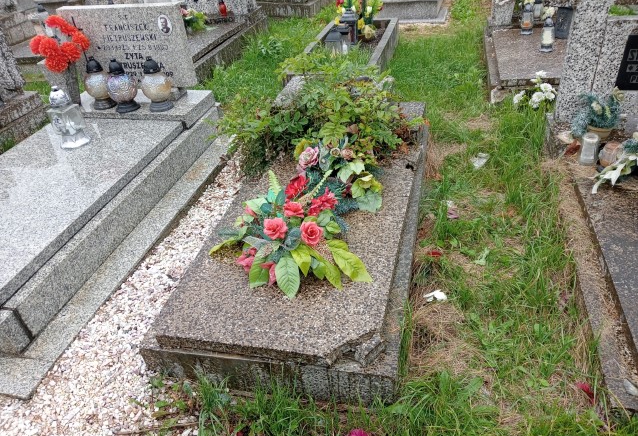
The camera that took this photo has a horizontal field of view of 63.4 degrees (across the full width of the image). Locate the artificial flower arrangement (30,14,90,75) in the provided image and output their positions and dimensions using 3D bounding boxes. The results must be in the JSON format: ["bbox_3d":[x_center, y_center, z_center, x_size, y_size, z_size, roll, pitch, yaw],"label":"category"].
[{"bbox_3d":[-1.540,-1.035,3.064,0.343,0.297,0.251,4,34,12],"label":"artificial flower arrangement"}]

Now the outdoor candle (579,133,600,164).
[{"bbox_3d":[1.338,-0.341,2.557,0.085,0.145,0.085,4,35,13],"label":"outdoor candle"}]

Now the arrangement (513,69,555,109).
[{"bbox_3d":[1.470,-0.872,3.503,0.285,0.233,0.228,4,35,13],"label":"arrangement"}]

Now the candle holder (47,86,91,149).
[{"bbox_3d":[-1.332,-0.534,2.728,0.108,0.311,0.116,4,34,12],"label":"candle holder"}]

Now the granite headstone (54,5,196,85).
[{"bbox_3d":[-1.161,-1.038,3.153,0.768,0.476,0.082,4,34,12],"label":"granite headstone"}]

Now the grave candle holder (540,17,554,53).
[{"bbox_3d":[1.838,-1.476,4.141,0.103,0.248,0.103,4,34,12],"label":"grave candle holder"}]

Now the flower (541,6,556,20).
[{"bbox_3d":[2.047,-1.829,4.615,0.139,0.119,0.132,4,34,12],"label":"flower"}]

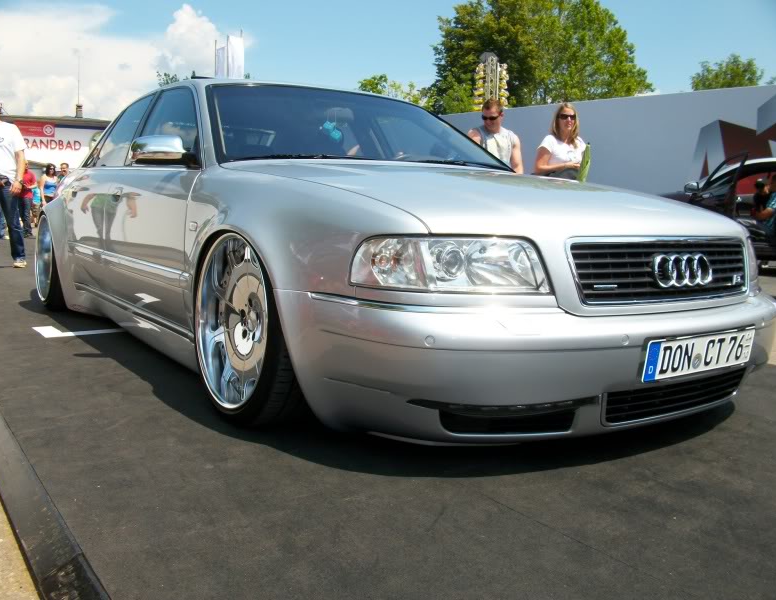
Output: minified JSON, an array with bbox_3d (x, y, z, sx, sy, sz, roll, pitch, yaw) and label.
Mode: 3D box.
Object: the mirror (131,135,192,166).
[{"bbox_3d":[-0.845,-0.558,2.933,0.230,0.125,0.120,-4,8,-34],"label":"mirror"}]

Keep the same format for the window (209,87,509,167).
[{"bbox_3d":[-0.123,-0.775,3.497,1.480,0.170,0.790,-4,39,-34],"label":"window"}]

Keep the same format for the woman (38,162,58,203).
[{"bbox_3d":[-7.764,-2.308,18.098,0.460,1.650,0.320,-3,8,-27],"label":"woman"}]

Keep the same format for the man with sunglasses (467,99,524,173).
[{"bbox_3d":[1.006,-1.050,7.604,0.540,1.740,0.360,2,7,9],"label":"man with sunglasses"}]

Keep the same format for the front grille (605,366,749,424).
[{"bbox_3d":[0.846,0.275,2.292,0.680,0.098,0.080,-3,8,-34],"label":"front grille"}]

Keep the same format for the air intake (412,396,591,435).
[{"bbox_3d":[0.301,0.299,2.024,0.490,0.090,0.120,-1,7,-19],"label":"air intake"}]

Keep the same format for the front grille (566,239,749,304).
[{"bbox_3d":[0.828,-0.092,2.291,0.840,0.190,0.090,-3,-1,-34],"label":"front grille"}]

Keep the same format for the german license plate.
[{"bbox_3d":[0.888,0.151,2.221,0.520,0.112,0.020,-3,12,-34],"label":"german license plate"}]

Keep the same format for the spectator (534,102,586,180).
[{"bbox_3d":[1.600,-0.989,7.349,0.460,1.660,0.360,-1,7,-18],"label":"spectator"}]

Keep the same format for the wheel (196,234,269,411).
[{"bbox_3d":[-0.415,0.067,2.454,0.190,0.540,0.540,0,6,-35],"label":"wheel"}]

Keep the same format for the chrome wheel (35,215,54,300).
[{"bbox_3d":[-2.023,-0.257,4.822,0.190,0.540,0.540,-2,7,-35],"label":"chrome wheel"}]

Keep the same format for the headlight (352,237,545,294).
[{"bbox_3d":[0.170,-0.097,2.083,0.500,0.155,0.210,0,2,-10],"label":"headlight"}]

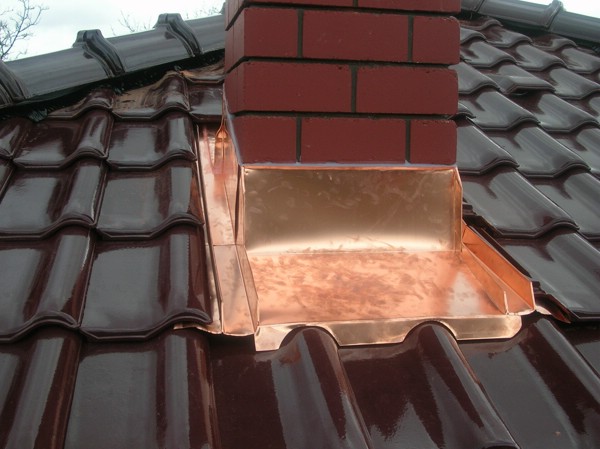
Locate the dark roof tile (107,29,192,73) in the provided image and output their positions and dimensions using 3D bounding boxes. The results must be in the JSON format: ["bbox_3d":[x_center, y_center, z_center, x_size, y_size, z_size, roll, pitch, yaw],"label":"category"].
[{"bbox_3d":[-0.604,-0.637,2.842,0.235,0.112,0.365,5,23,35],"label":"dark roof tile"}]

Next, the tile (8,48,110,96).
[{"bbox_3d":[-0.832,-0.495,2.530,0.235,0.112,0.365,5,23,35],"label":"tile"}]

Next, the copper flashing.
[{"bbox_3d":[0.122,-0.044,1.835,0.664,0.239,0.903,0,24,-11],"label":"copper flashing"}]

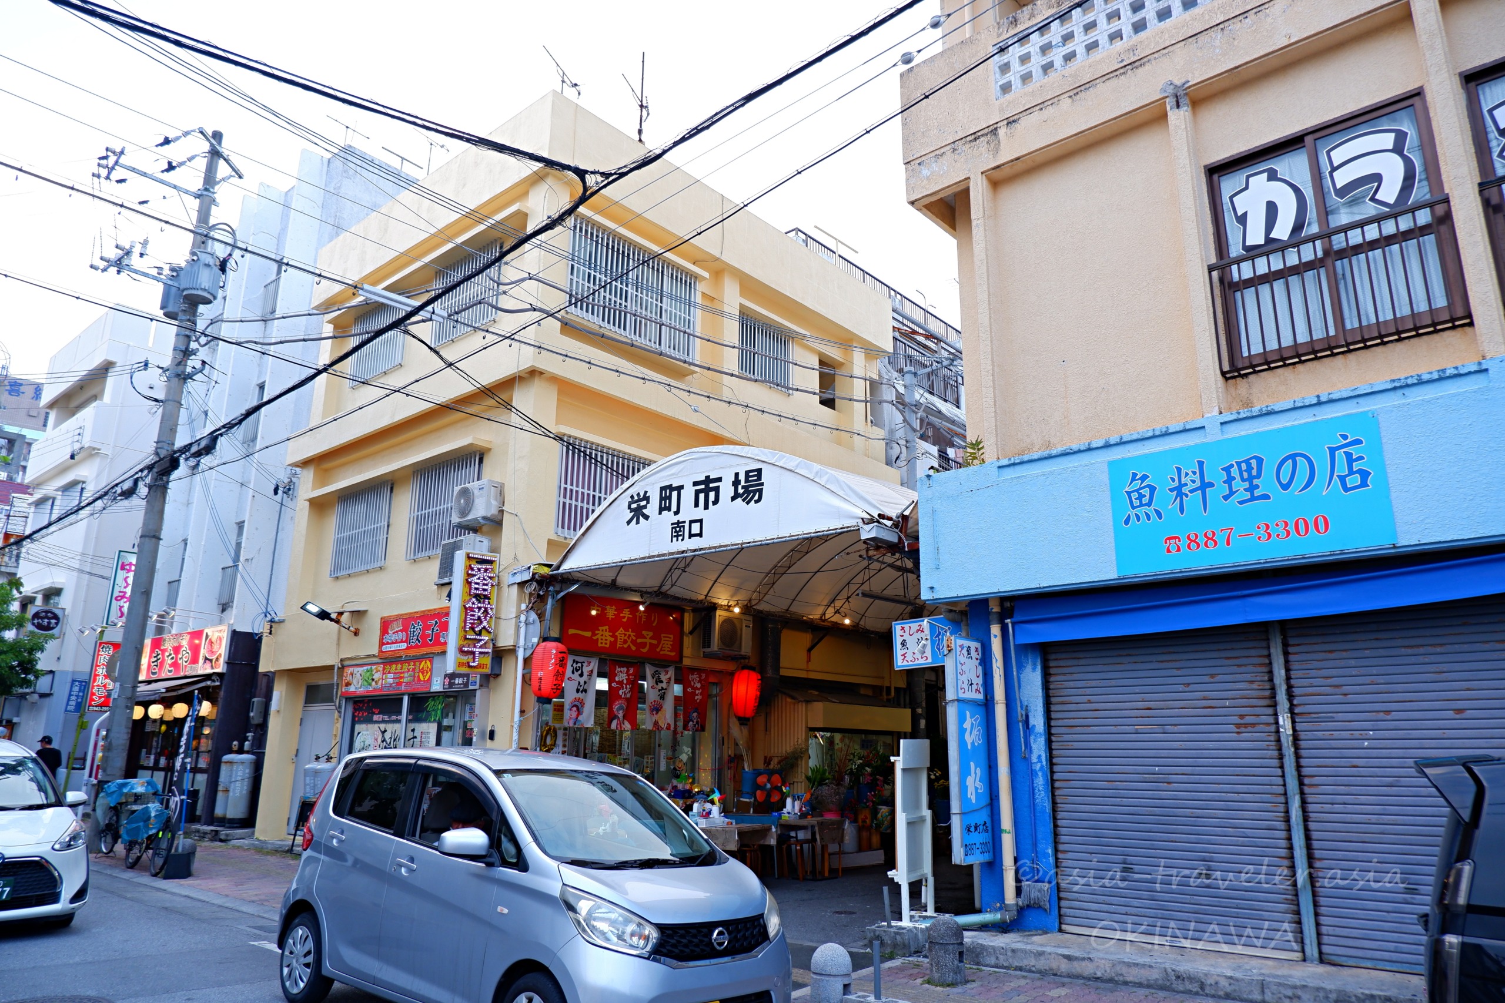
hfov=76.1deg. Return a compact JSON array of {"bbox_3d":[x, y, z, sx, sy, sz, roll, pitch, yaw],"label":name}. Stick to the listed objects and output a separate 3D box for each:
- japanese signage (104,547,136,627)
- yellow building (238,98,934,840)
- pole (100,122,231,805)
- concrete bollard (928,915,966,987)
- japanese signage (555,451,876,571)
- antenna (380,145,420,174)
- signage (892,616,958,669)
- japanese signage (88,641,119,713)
[{"bbox_3d":[-13.097,1.831,19.994,0.200,1.530,0.390,-12,-19,39],"label":"japanese signage"},{"bbox_3d":[-2.626,0.643,17.378,7.011,10.264,8.593,-12,-19,39],"label":"yellow building"},{"bbox_3d":[-9.585,-0.827,14.909,1.200,11.920,2.150,-12,-19,39],"label":"pole"},{"bbox_3d":[1.343,3.101,6.699,0.256,0.430,0.256,-12,-19,39],"label":"concrete bollard"},{"bbox_3d":[-0.641,-0.016,10.502,4.680,1.150,0.120,-12,-19,39],"label":"japanese signage"},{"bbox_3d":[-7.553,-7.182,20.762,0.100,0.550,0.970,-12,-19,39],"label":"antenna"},{"bbox_3d":[1.586,1.273,8.645,0.710,0.435,0.110,-12,-19,39],"label":"signage"},{"bbox_3d":[-13.065,3.560,19.485,0.140,1.370,0.530,-12,-19,39],"label":"japanese signage"}]

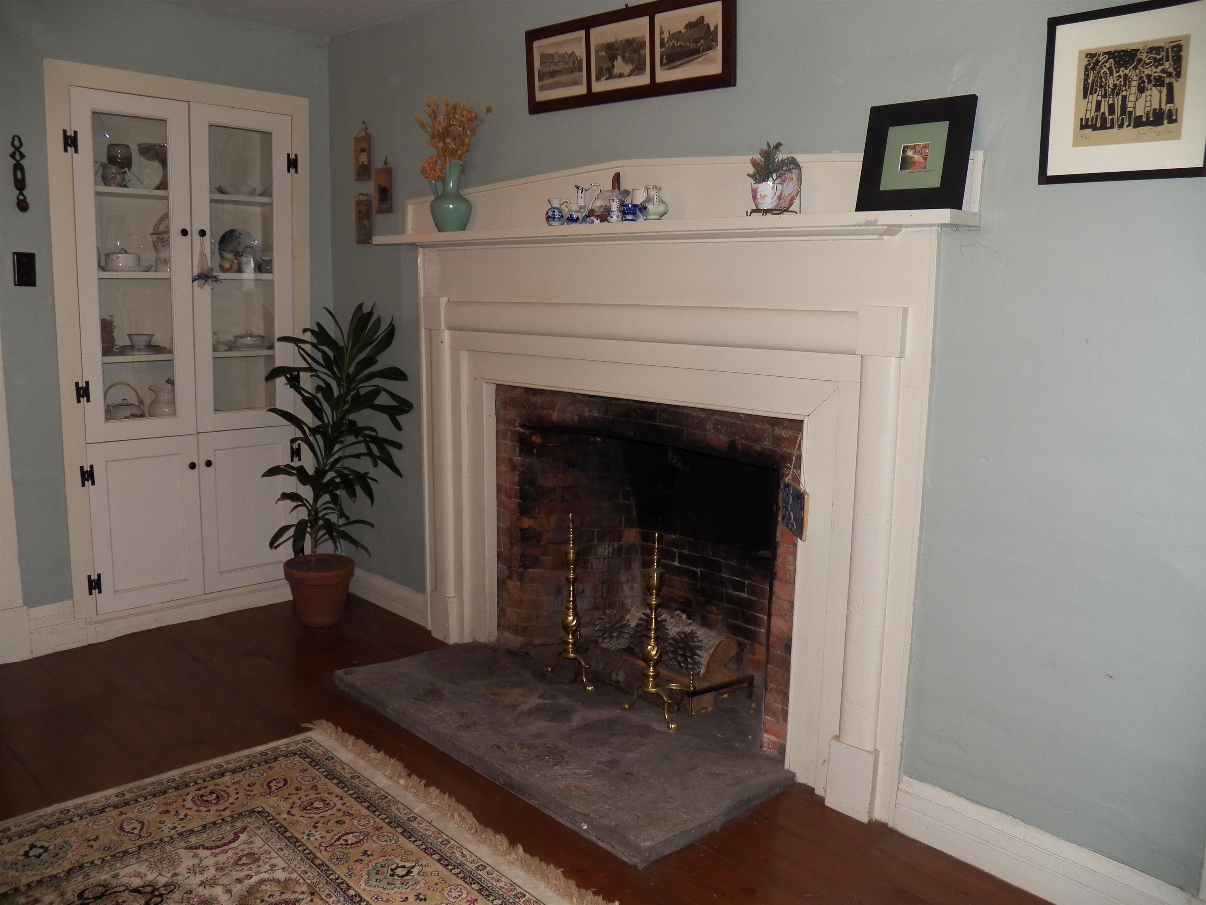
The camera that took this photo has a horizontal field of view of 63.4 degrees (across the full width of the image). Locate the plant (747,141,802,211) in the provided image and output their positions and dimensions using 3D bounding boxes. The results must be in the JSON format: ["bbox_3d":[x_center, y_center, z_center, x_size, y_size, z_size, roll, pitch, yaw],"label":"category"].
[{"bbox_3d":[0.436,-0.702,2.481,0.115,0.180,0.145,-7,12,-44],"label":"plant"}]

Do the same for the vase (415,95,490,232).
[{"bbox_3d":[-0.526,-1.007,3.407,0.260,0.475,0.190,0,9,-9],"label":"vase"}]

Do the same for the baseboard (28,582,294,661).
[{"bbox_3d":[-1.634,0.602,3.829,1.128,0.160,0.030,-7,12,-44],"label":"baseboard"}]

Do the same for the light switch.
[{"bbox_3d":[-1.952,-0.617,3.296,0.069,0.114,0.014,-7,12,-44],"label":"light switch"}]

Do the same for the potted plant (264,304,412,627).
[{"bbox_3d":[-1.032,0.053,3.830,0.560,1.270,0.530,-1,9,-16],"label":"potted plant"}]

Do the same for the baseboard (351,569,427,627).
[{"bbox_3d":[-0.935,0.586,4.108,0.025,0.135,0.700,-7,12,-44],"label":"baseboard"}]

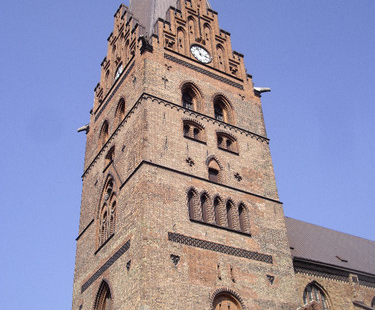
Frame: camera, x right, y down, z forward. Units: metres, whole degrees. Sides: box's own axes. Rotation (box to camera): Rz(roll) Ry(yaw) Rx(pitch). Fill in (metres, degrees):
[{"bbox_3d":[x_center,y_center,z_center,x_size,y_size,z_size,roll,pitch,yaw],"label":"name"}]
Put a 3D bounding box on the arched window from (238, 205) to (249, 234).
[{"bbox_3d":[4.877,5.672,48.570,1.077,3.252,0.450,18,-42,-25],"label":"arched window"}]

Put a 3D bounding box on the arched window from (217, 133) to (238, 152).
[{"bbox_3d":[3.777,-1.097,53.228,2.457,2.366,0.500,18,-42,-25],"label":"arched window"}]

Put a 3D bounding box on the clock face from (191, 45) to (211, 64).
[{"bbox_3d":[1.493,-11.618,63.938,2.742,2.742,0.200,18,-42,-26],"label":"clock face"}]

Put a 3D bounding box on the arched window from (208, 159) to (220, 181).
[{"bbox_3d":[2.595,1.551,54.359,1.532,2.997,0.400,18,-42,-26],"label":"arched window"}]

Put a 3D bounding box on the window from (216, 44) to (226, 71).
[{"bbox_3d":[3.655,-10.732,60.820,0.987,4.229,0.400,18,-42,-25],"label":"window"}]

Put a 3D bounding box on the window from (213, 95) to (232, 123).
[{"bbox_3d":[3.749,-4.985,60.558,2.331,3.996,0.500,18,-42,-26],"label":"window"}]

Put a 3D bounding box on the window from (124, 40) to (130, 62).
[{"bbox_3d":[-6.361,-11.189,59.469,0.400,4.179,1.007,18,-42,-25],"label":"window"}]

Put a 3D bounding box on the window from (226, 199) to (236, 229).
[{"bbox_3d":[4.137,5.749,52.166,1.165,3.385,0.400,18,-42,-26],"label":"window"}]

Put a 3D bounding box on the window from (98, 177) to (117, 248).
[{"bbox_3d":[-7.992,5.337,55.620,0.500,7.992,4.440,18,-42,-26],"label":"window"}]

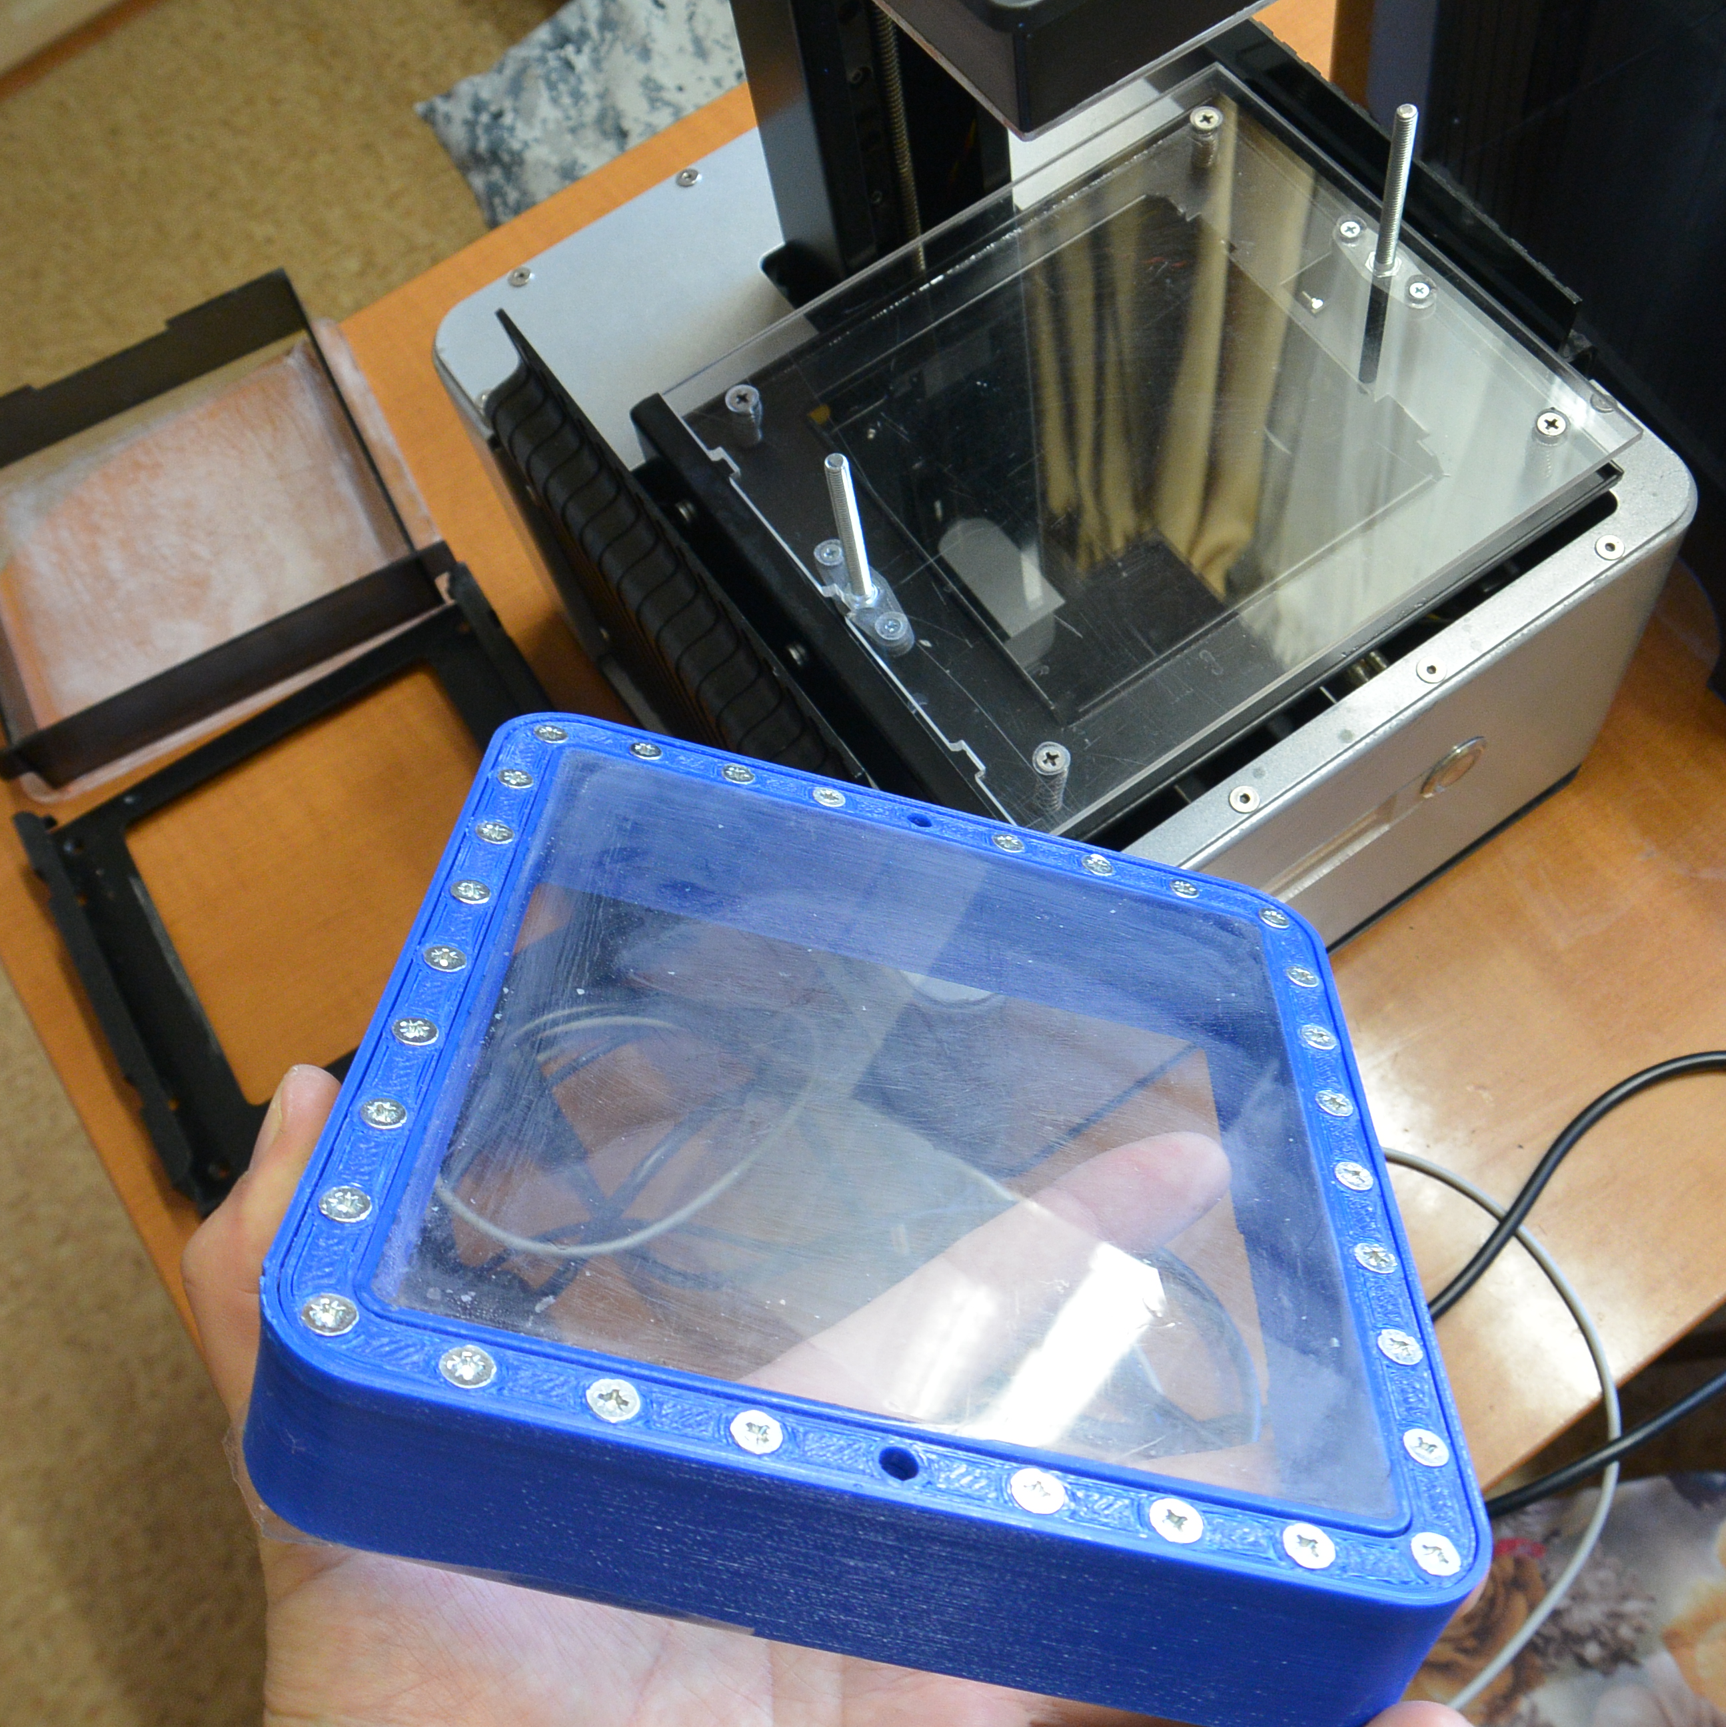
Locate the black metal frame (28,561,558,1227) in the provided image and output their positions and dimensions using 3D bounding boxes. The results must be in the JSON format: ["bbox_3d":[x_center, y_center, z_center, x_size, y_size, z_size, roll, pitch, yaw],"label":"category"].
[{"bbox_3d":[-0.190,0.005,0.711,0.194,0.017,0.185,-31,65,-8],"label":"black metal frame"}]

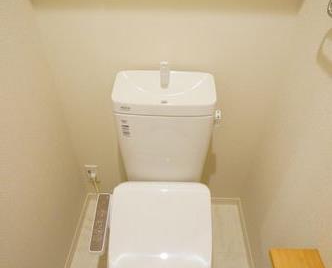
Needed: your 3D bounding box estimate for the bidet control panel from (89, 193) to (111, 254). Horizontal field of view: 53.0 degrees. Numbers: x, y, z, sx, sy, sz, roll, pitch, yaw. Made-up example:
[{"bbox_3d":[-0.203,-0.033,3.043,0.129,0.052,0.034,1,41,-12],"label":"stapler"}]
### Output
[{"bbox_3d":[-0.254,0.344,1.297,0.050,0.030,0.236,1,53,1],"label":"bidet control panel"}]

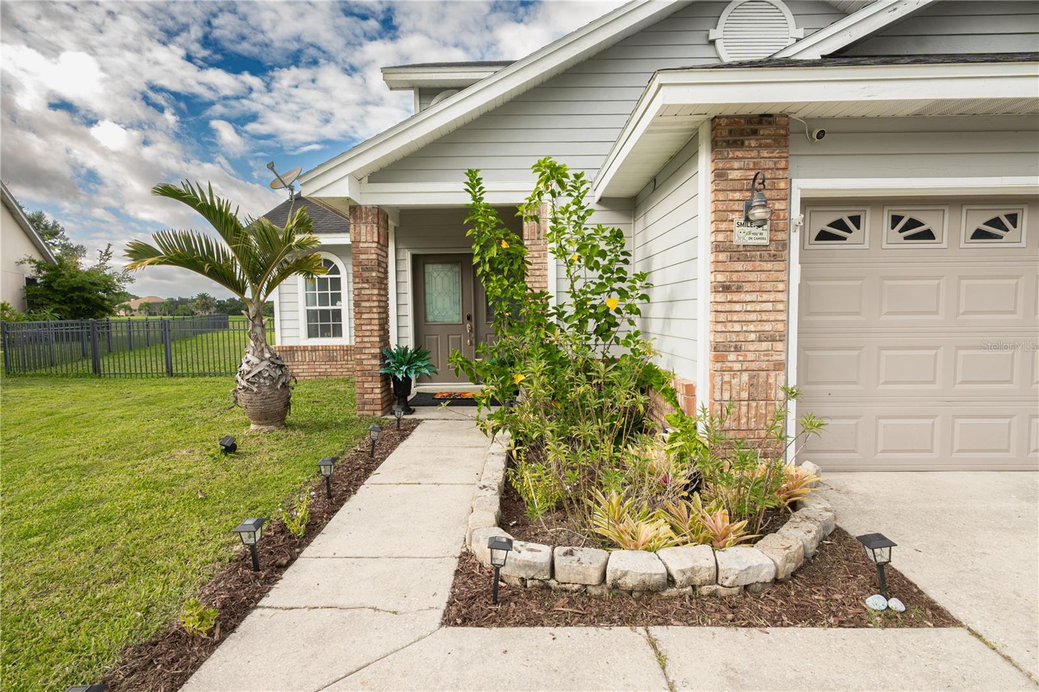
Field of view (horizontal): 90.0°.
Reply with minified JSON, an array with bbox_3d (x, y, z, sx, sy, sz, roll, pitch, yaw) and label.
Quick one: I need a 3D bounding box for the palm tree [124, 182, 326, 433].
[{"bbox_3d":[-3.308,-0.452,5.869,2.250,2.728,1.900,0,4,1],"label":"palm tree"}]

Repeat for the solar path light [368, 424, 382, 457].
[{"bbox_3d":[-1.315,0.865,4.718,0.110,0.295,0.110,0,4,1],"label":"solar path light"}]

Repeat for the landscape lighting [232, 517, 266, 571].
[{"bbox_3d":[-1.382,1.016,2.669,0.115,0.280,0.115,-5,4,1],"label":"landscape lighting"}]

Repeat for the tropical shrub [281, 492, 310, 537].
[{"bbox_3d":[-1.303,0.988,3.052,0.180,0.270,0.180,0,4,1],"label":"tropical shrub"}]

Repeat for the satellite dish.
[{"bbox_3d":[-5.027,-3.599,11.128,0.650,0.550,0.550,2,5,27],"label":"satellite dish"}]

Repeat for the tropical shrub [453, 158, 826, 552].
[{"bbox_3d":[0.659,-0.206,3.537,2.300,2.330,1.900,0,4,1],"label":"tropical shrub"}]

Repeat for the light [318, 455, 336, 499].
[{"bbox_3d":[-1.356,0.939,3.680,0.110,0.295,0.110,0,4,1],"label":"light"}]

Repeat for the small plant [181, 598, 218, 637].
[{"bbox_3d":[-1.341,1.114,2.199,0.150,0.150,0.150,0,4,1],"label":"small plant"}]

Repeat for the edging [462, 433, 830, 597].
[{"bbox_3d":[0.890,0.950,3.747,2.400,0.220,2.750,0,4,1],"label":"edging"}]

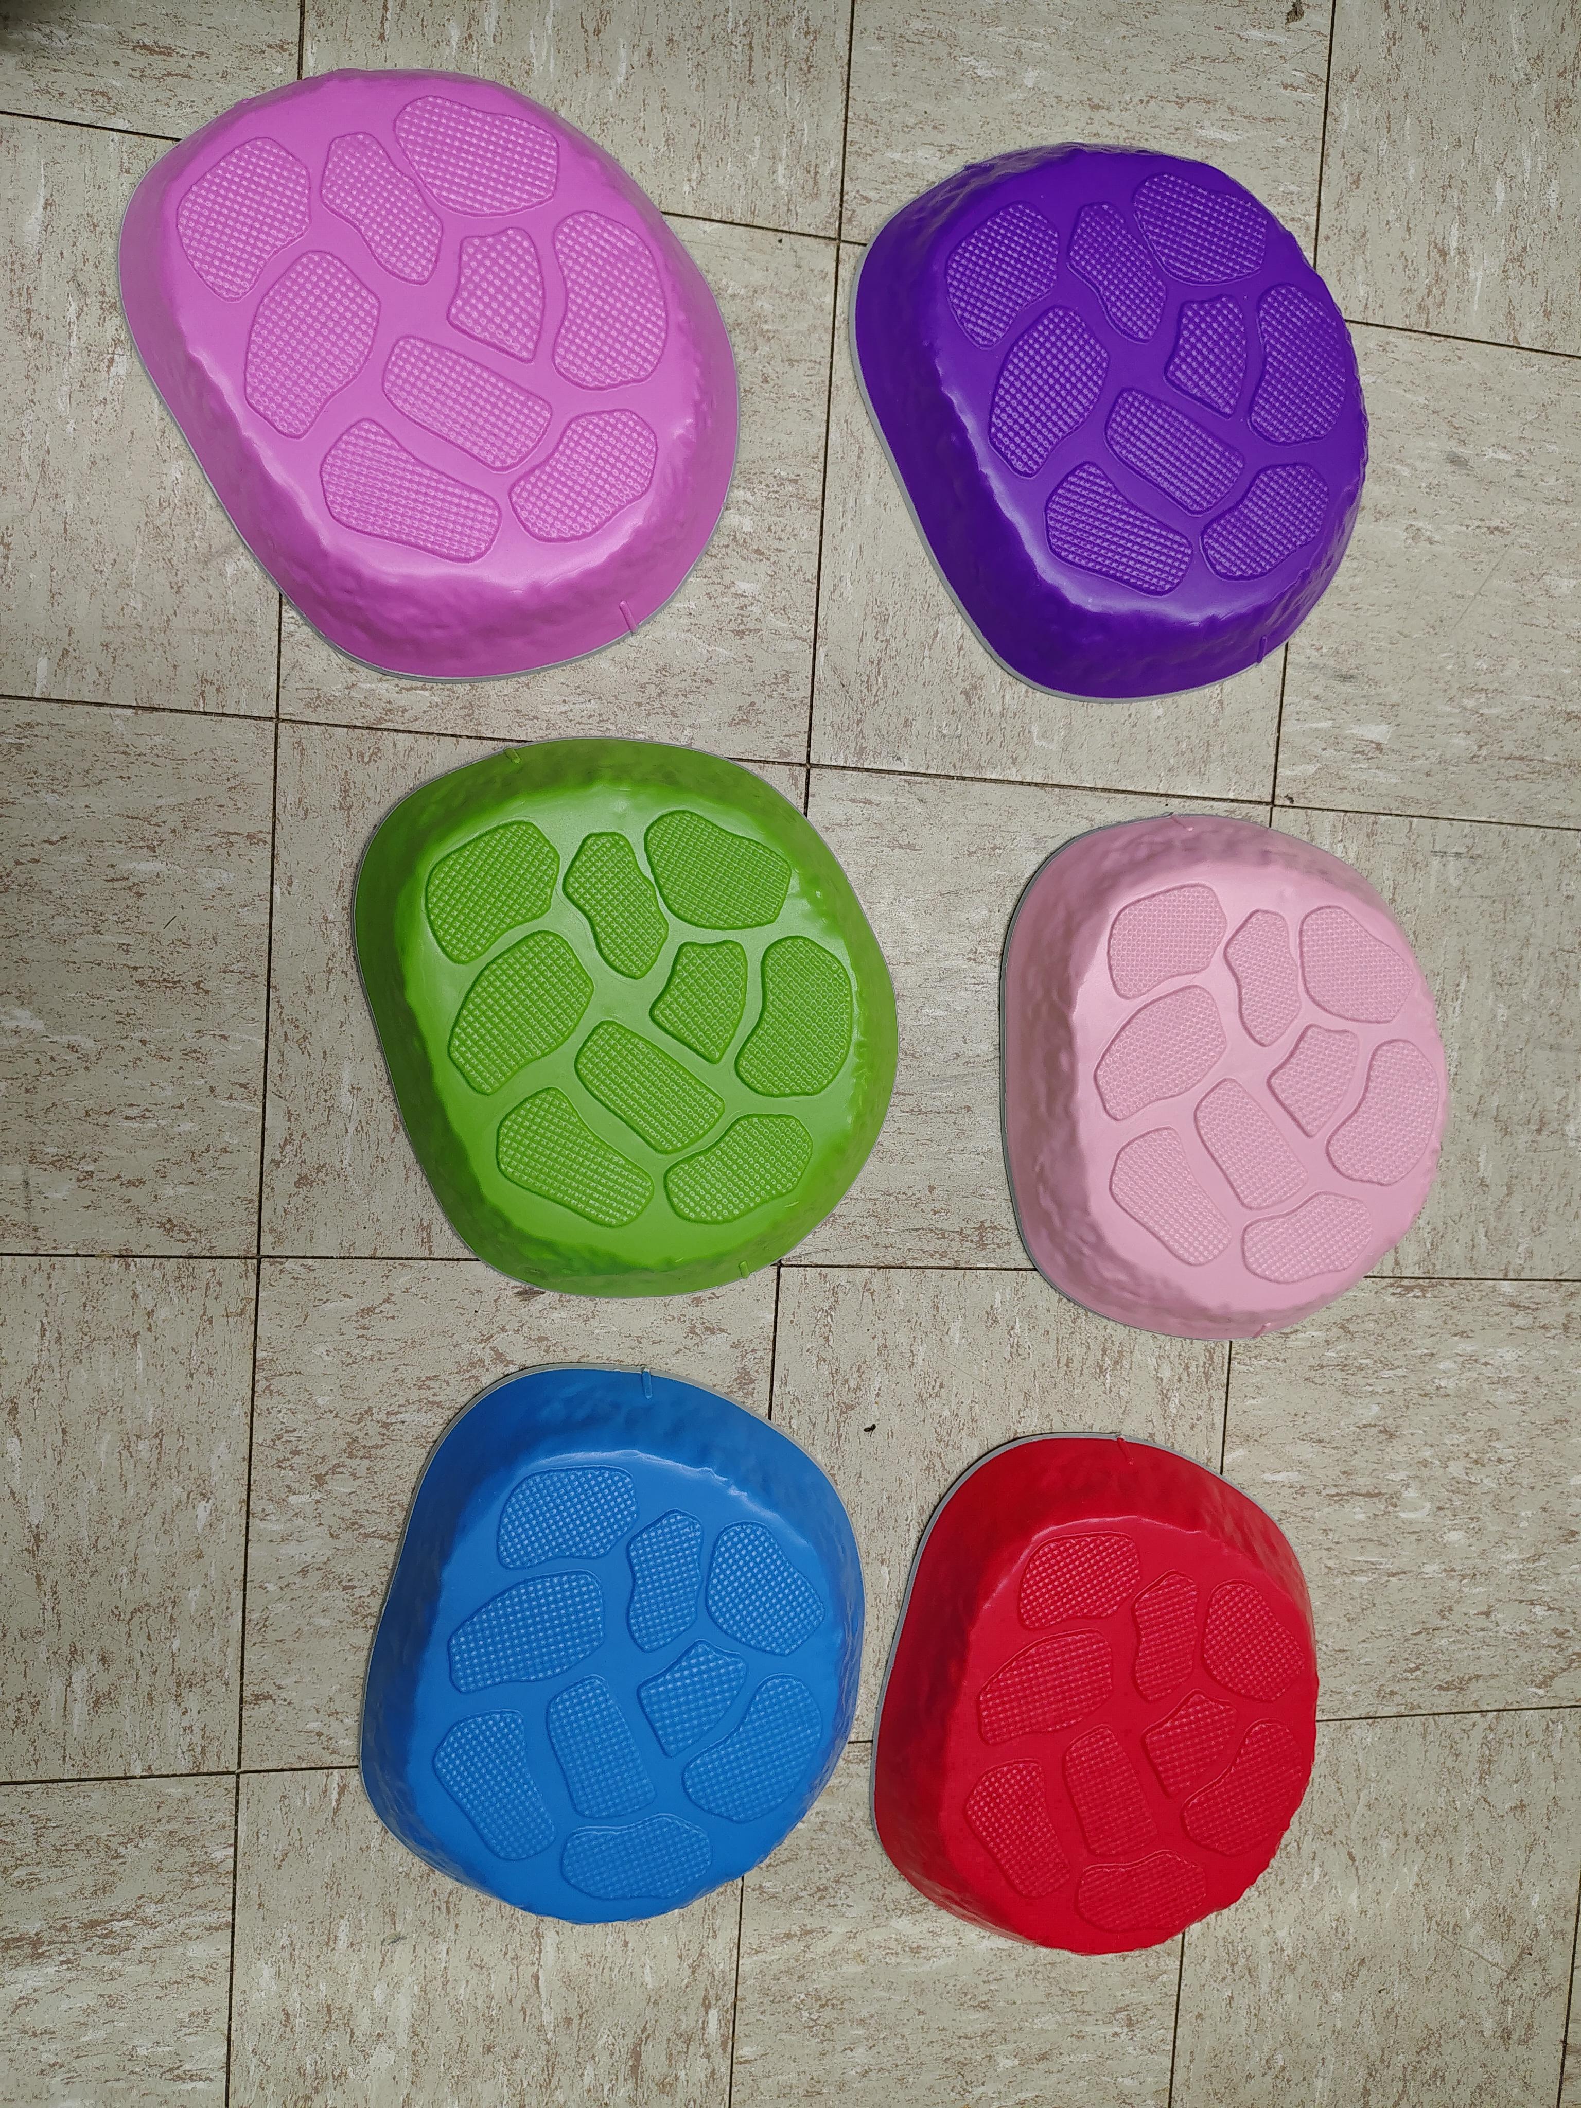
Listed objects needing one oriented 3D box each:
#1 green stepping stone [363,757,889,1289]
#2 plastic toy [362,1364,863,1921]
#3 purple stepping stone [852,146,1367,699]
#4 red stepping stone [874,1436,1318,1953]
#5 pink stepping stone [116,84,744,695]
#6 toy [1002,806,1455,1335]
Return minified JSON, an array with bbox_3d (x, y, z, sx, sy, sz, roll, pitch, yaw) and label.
[{"bbox_3d":[-0.081,-0.020,0.842,0.304,0.056,0.342,-15,97,-10],"label":"green stepping stone"},{"bbox_3d":[-0.093,0.368,0.869,0.304,0.056,0.342,16,91,-12],"label":"plastic toy"},{"bbox_3d":[0.214,-0.389,0.872,0.304,0.056,0.342,-26,99,-8],"label":"purple stepping stone"},{"bbox_3d":[0.213,0.424,0.933,0.304,0.056,0.342,14,91,-12],"label":"red stepping stone"},{"bbox_3d":[-0.181,-0.382,0.795,0.304,0.056,0.342,-29,99,-8],"label":"pink stepping stone"},{"bbox_3d":[0.285,0.019,0.917,0.304,0.056,0.342,-2,95,-11],"label":"toy"}]

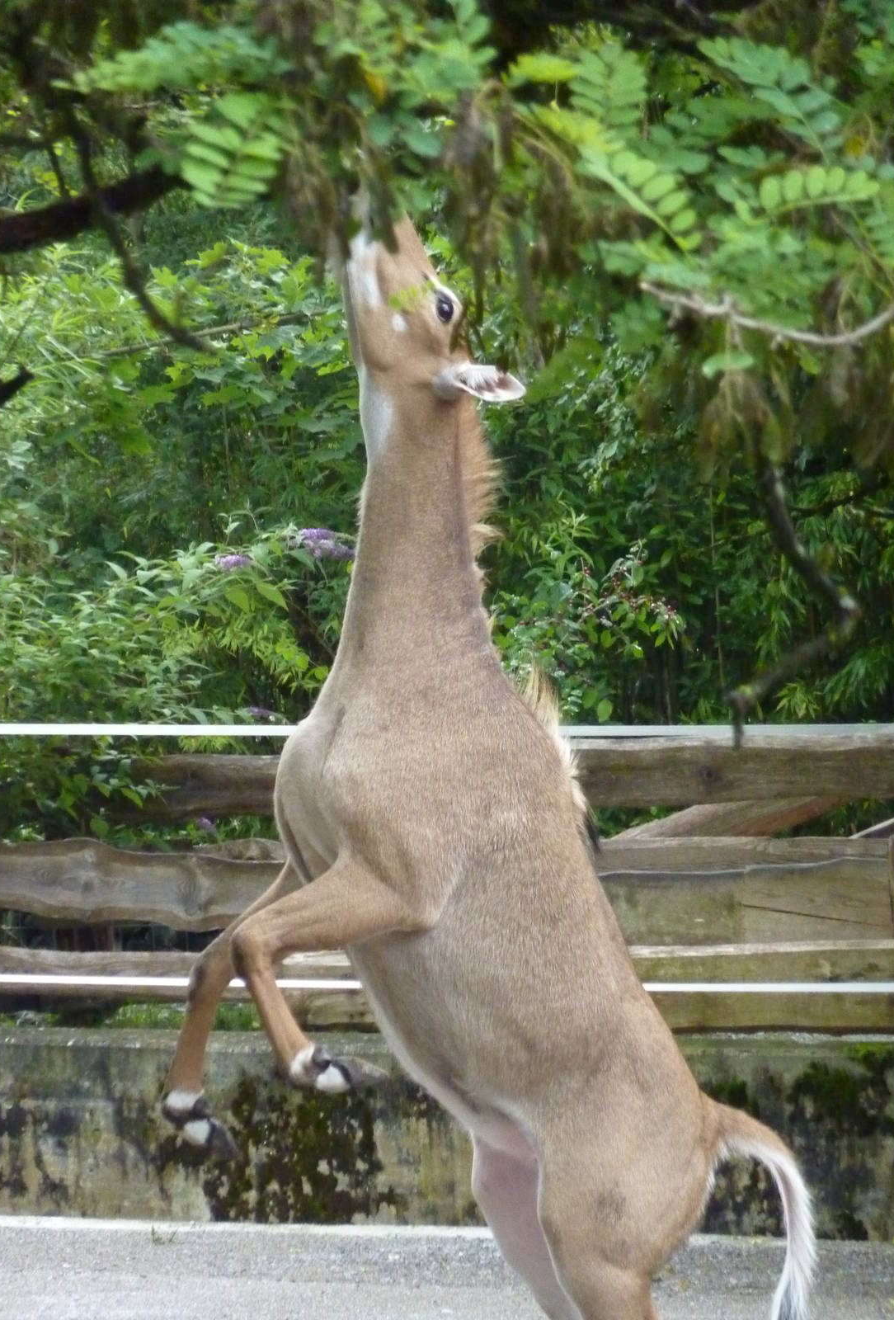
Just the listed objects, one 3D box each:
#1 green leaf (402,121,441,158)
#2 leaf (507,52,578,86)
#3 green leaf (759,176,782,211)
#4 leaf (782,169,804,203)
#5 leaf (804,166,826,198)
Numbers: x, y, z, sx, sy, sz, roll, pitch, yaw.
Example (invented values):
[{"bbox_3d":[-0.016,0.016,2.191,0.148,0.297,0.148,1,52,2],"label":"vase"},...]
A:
[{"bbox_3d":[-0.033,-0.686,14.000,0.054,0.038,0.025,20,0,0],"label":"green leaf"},{"bbox_3d":[0.127,-0.780,14.000,0.094,0.045,0.055,0,1,0],"label":"leaf"},{"bbox_3d":[0.427,-0.616,14.000,0.030,0.046,0.015,0,1,0],"label":"green leaf"},{"bbox_3d":[0.457,-0.625,14.000,0.030,0.045,0.015,0,1,0],"label":"leaf"},{"bbox_3d":[0.488,-0.631,14.000,0.029,0.044,0.015,0,1,0],"label":"leaf"}]

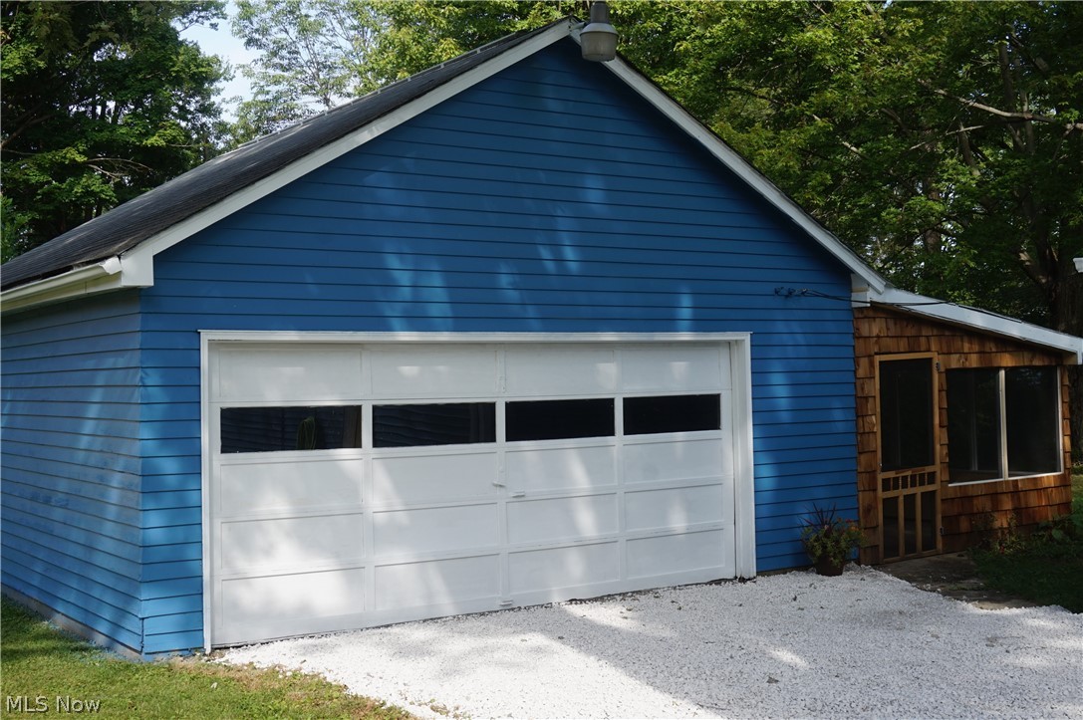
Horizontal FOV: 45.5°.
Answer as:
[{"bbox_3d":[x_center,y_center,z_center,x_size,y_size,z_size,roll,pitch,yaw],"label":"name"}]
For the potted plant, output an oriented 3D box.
[{"bbox_3d":[2.600,1.611,11.550,0.570,0.630,0.540,-1,-1,0],"label":"potted plant"}]

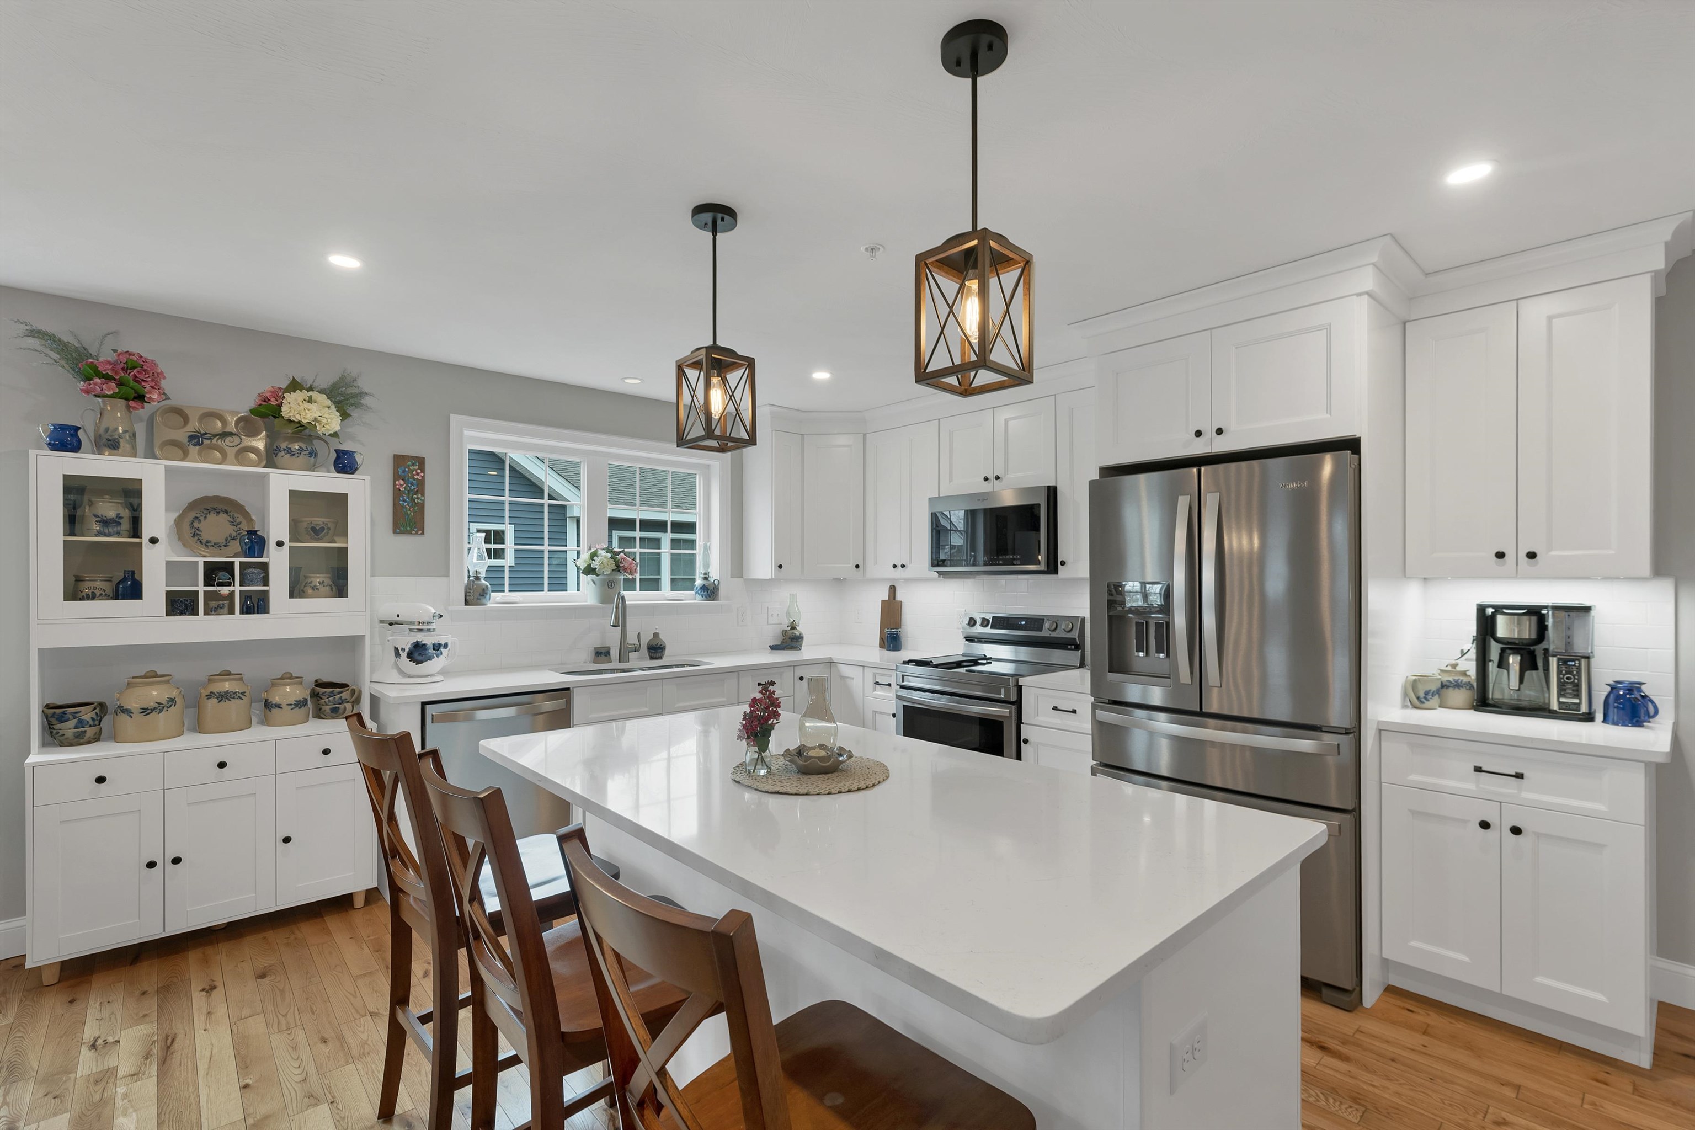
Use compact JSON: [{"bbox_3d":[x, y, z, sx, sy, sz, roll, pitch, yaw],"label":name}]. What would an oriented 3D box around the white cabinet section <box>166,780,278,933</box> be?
[{"bbox_3d":[-2.581,1.122,2.904,0.329,0.535,0.378,1,-1,-42],"label":"white cabinet section"}]

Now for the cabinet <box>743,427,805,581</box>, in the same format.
[{"bbox_3d":[-0.483,-0.376,4.620,0.238,0.927,0.330,1,-2,-43],"label":"cabinet"}]

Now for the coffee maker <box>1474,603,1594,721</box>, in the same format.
[{"bbox_3d":[2.380,0.318,2.447,0.230,0.380,0.295,1,-1,-44],"label":"coffee maker"}]

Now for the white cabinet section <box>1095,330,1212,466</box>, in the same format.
[{"bbox_3d":[1.471,-0.662,3.077,0.602,0.479,0.461,1,-1,-42],"label":"white cabinet section"}]

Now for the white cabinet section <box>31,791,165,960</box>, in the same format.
[{"bbox_3d":[-2.832,1.117,2.694,0.325,0.535,0.378,1,-1,-42],"label":"white cabinet section"}]

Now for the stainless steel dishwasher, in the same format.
[{"bbox_3d":[-1.678,1.009,3.247,0.600,0.860,0.610,1,-1,-42],"label":"stainless steel dishwasher"}]

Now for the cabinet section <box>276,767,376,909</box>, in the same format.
[{"bbox_3d":[-2.330,1.125,3.115,0.328,0.545,0.378,1,-1,-42],"label":"cabinet section"}]

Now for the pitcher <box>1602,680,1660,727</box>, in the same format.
[{"bbox_3d":[2.484,0.441,2.248,0.093,0.127,0.119,0,-1,-22],"label":"pitcher"}]

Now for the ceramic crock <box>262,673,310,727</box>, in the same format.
[{"bbox_3d":[-2.349,0.556,2.959,0.155,0.215,0.148,0,-1,-42],"label":"ceramic crock"}]

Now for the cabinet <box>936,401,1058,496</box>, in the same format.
[{"bbox_3d":[0.916,-0.616,3.948,0.330,0.465,0.757,1,-1,-44],"label":"cabinet"}]

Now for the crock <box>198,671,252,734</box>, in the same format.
[{"bbox_3d":[-2.523,0.547,2.860,0.167,0.240,0.164,1,-1,-42],"label":"crock"}]

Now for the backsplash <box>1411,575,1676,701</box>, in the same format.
[{"bbox_3d":[2.475,0.282,2.528,0.025,0.465,0.642,1,-2,-43],"label":"backsplash"}]

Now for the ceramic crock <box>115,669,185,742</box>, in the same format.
[{"bbox_3d":[-2.591,0.522,2.625,0.195,0.250,0.185,1,-2,-43],"label":"ceramic crock"}]

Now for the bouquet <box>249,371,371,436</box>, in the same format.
[{"bbox_3d":[-2.274,-0.684,3.008,0.400,0.260,0.260,0,-1,-42],"label":"bouquet"}]

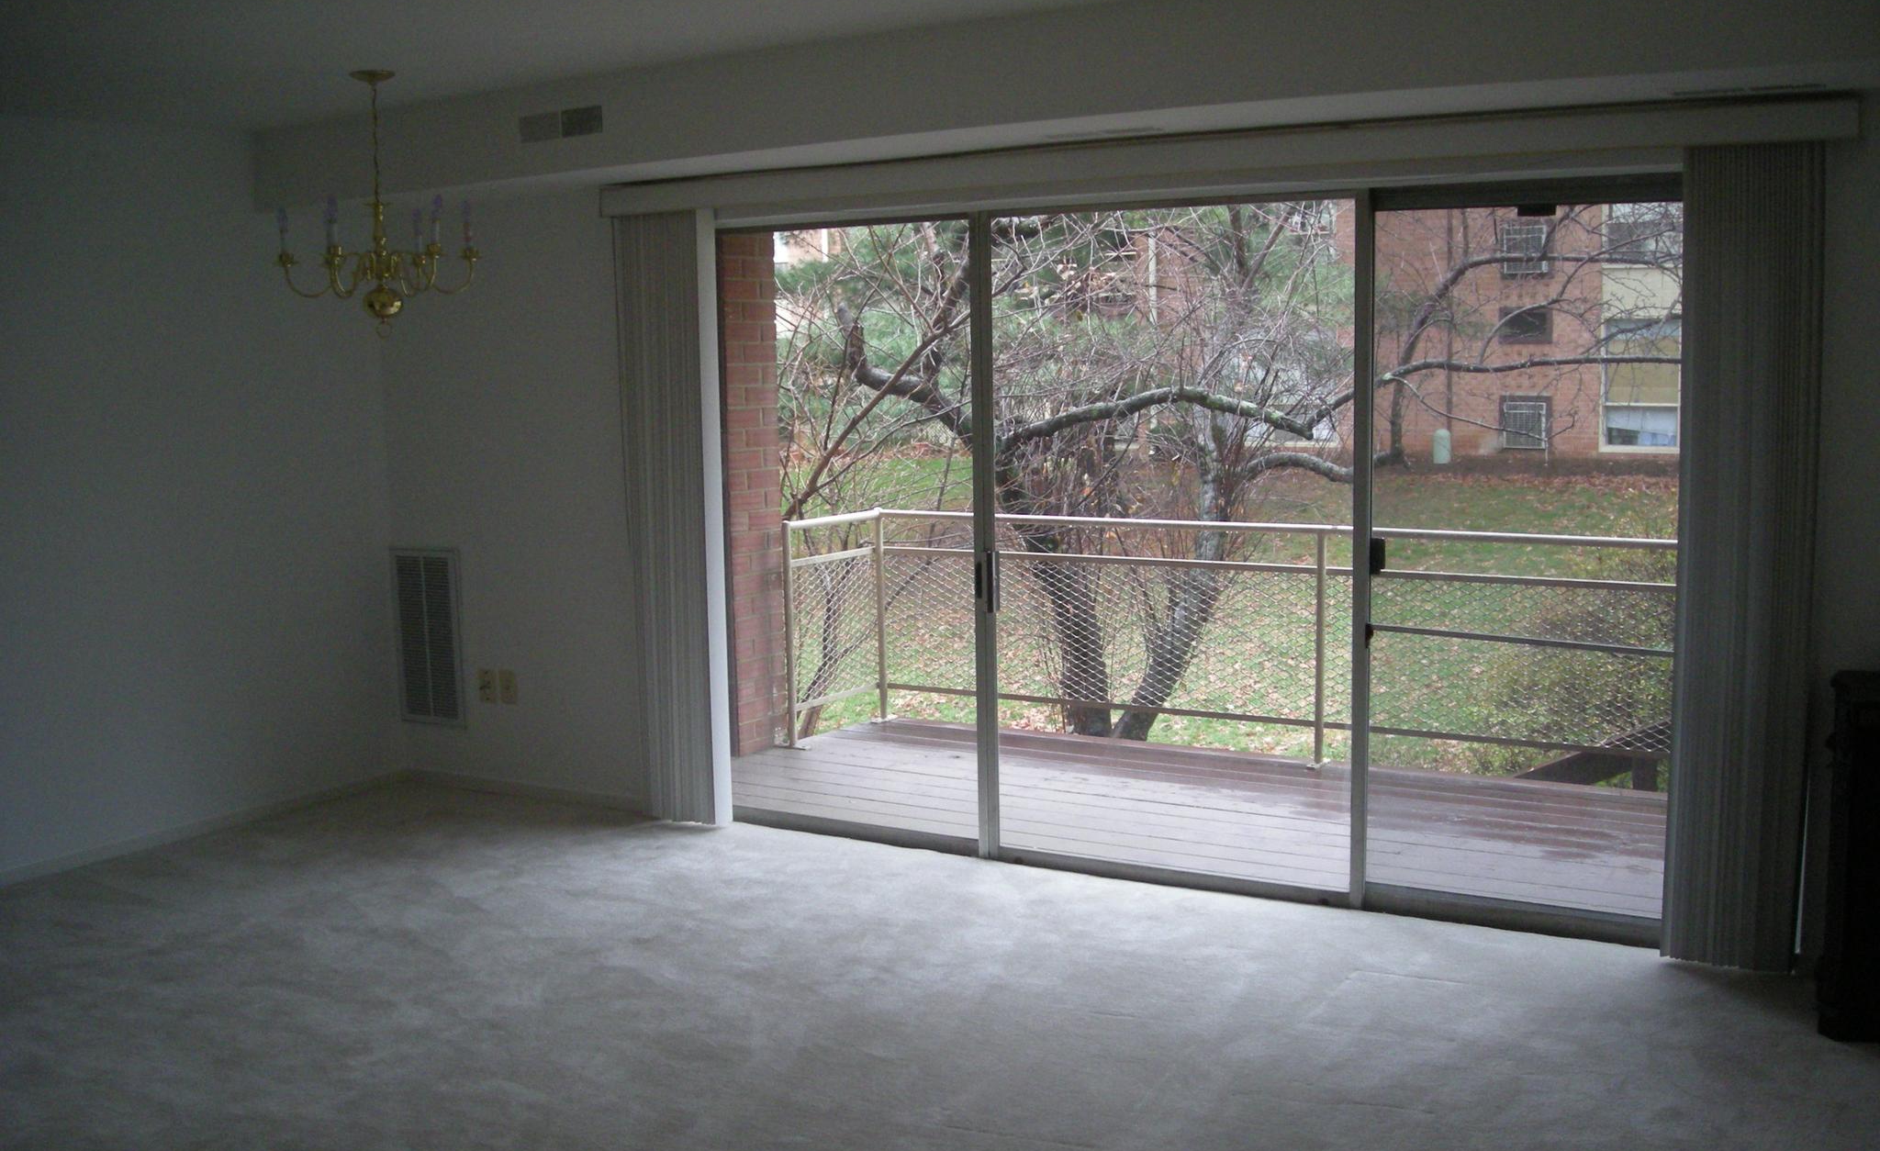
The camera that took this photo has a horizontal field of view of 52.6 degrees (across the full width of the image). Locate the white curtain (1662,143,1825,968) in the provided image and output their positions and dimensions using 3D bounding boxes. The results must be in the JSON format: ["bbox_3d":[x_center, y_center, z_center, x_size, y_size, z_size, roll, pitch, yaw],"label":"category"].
[{"bbox_3d":[1.961,-0.047,4.655,0.300,2.030,0.100,3,8,31],"label":"white curtain"}]

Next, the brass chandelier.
[{"bbox_3d":[-1.629,-1.080,5.475,0.570,0.745,0.570,3,8,31],"label":"brass chandelier"}]

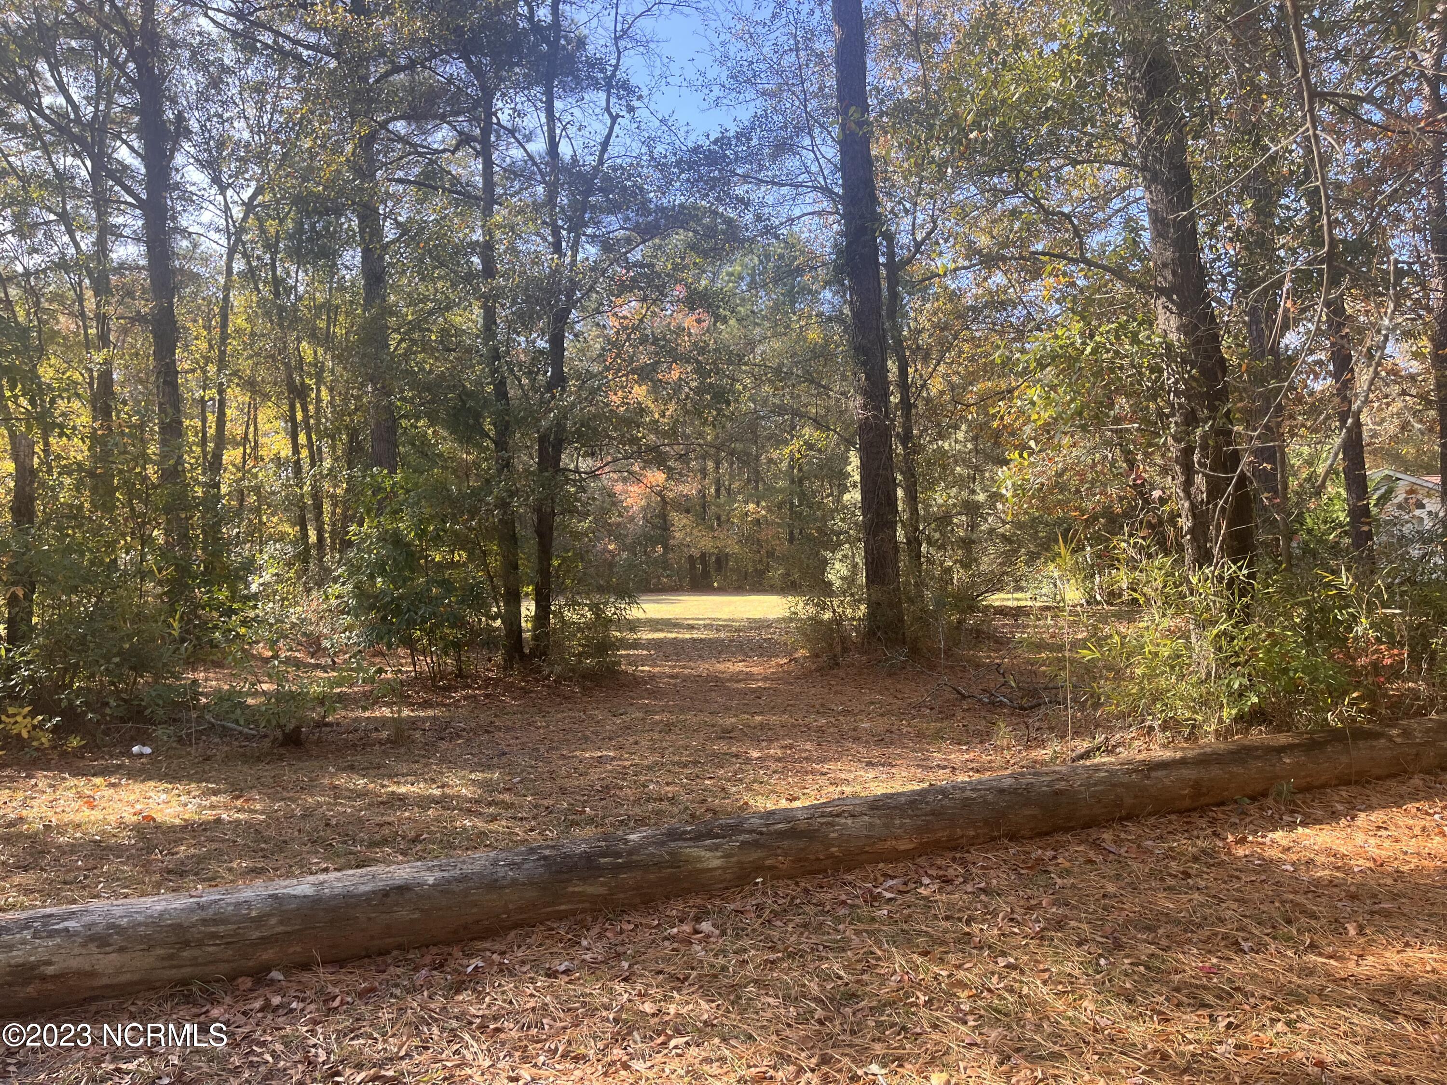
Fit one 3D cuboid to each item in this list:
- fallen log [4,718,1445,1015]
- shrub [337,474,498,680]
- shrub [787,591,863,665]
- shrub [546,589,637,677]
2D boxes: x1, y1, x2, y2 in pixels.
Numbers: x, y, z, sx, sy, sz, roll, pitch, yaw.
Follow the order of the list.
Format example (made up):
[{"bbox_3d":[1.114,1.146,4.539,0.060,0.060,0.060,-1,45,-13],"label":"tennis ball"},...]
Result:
[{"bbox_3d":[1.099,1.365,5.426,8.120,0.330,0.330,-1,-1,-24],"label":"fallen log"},{"bbox_3d":[-4.180,0.479,14.856,2.060,2.710,1.900,-1,-1,-16],"label":"shrub"},{"bbox_3d":[1.394,1.161,14.888,0.980,0.970,0.950,-2,-1,5],"label":"shrub"},{"bbox_3d":[-1.755,1.180,14.362,1.150,1.130,1.100,-2,-1,-7],"label":"shrub"}]

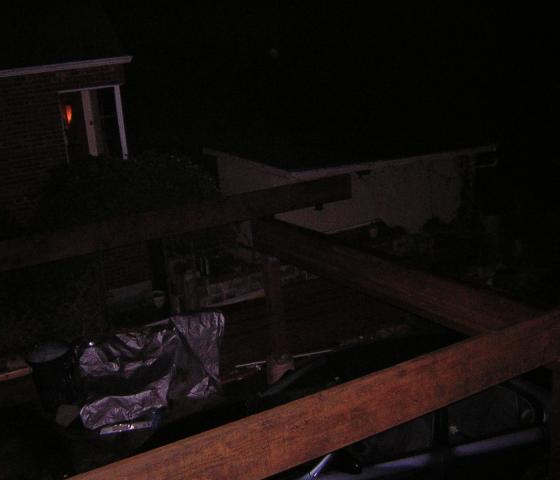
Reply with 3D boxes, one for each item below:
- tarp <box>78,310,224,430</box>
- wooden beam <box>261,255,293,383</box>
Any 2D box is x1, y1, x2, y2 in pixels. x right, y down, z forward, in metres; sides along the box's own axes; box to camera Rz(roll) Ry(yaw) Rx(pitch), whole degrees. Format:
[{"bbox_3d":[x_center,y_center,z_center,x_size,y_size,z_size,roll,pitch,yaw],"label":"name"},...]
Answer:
[{"bbox_3d":[-1.593,1.509,8.174,1.600,0.870,0.620,-13,18,-27],"label":"tarp"},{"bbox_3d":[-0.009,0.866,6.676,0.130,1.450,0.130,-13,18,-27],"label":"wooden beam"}]

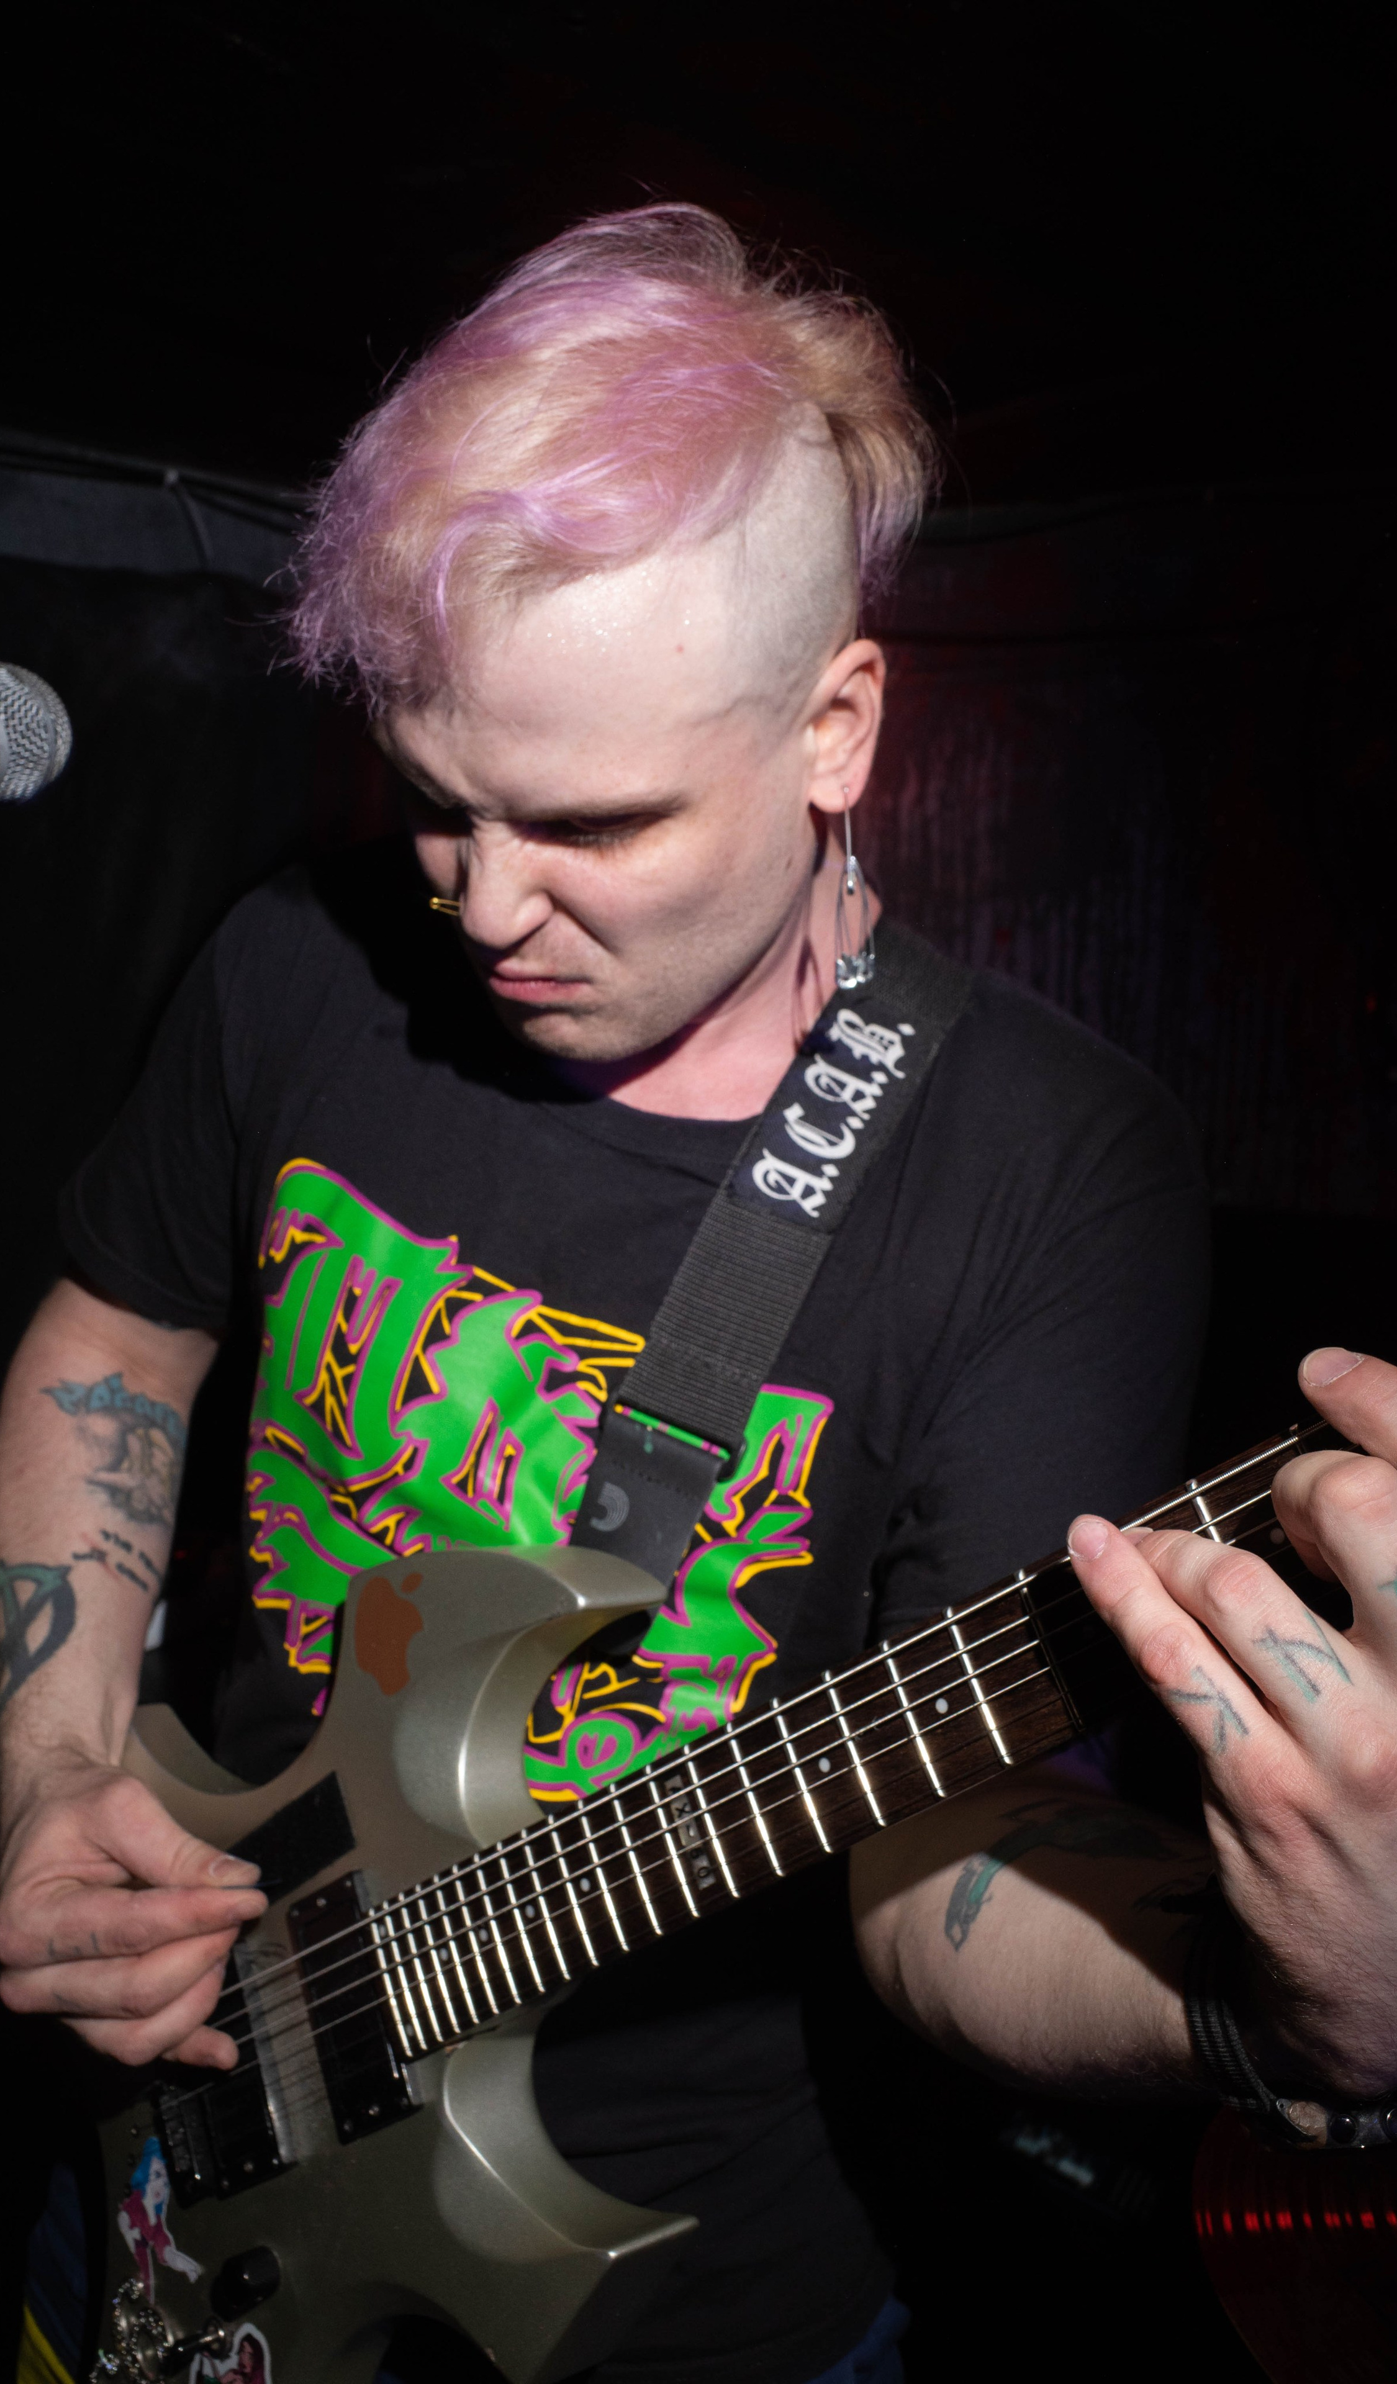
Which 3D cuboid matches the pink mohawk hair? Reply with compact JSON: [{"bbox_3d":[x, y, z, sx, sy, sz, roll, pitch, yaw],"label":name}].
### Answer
[{"bbox_3d":[-0.031,-0.259,0.645,0.170,0.140,0.240,18,52,21],"label":"pink mohawk hair"}]

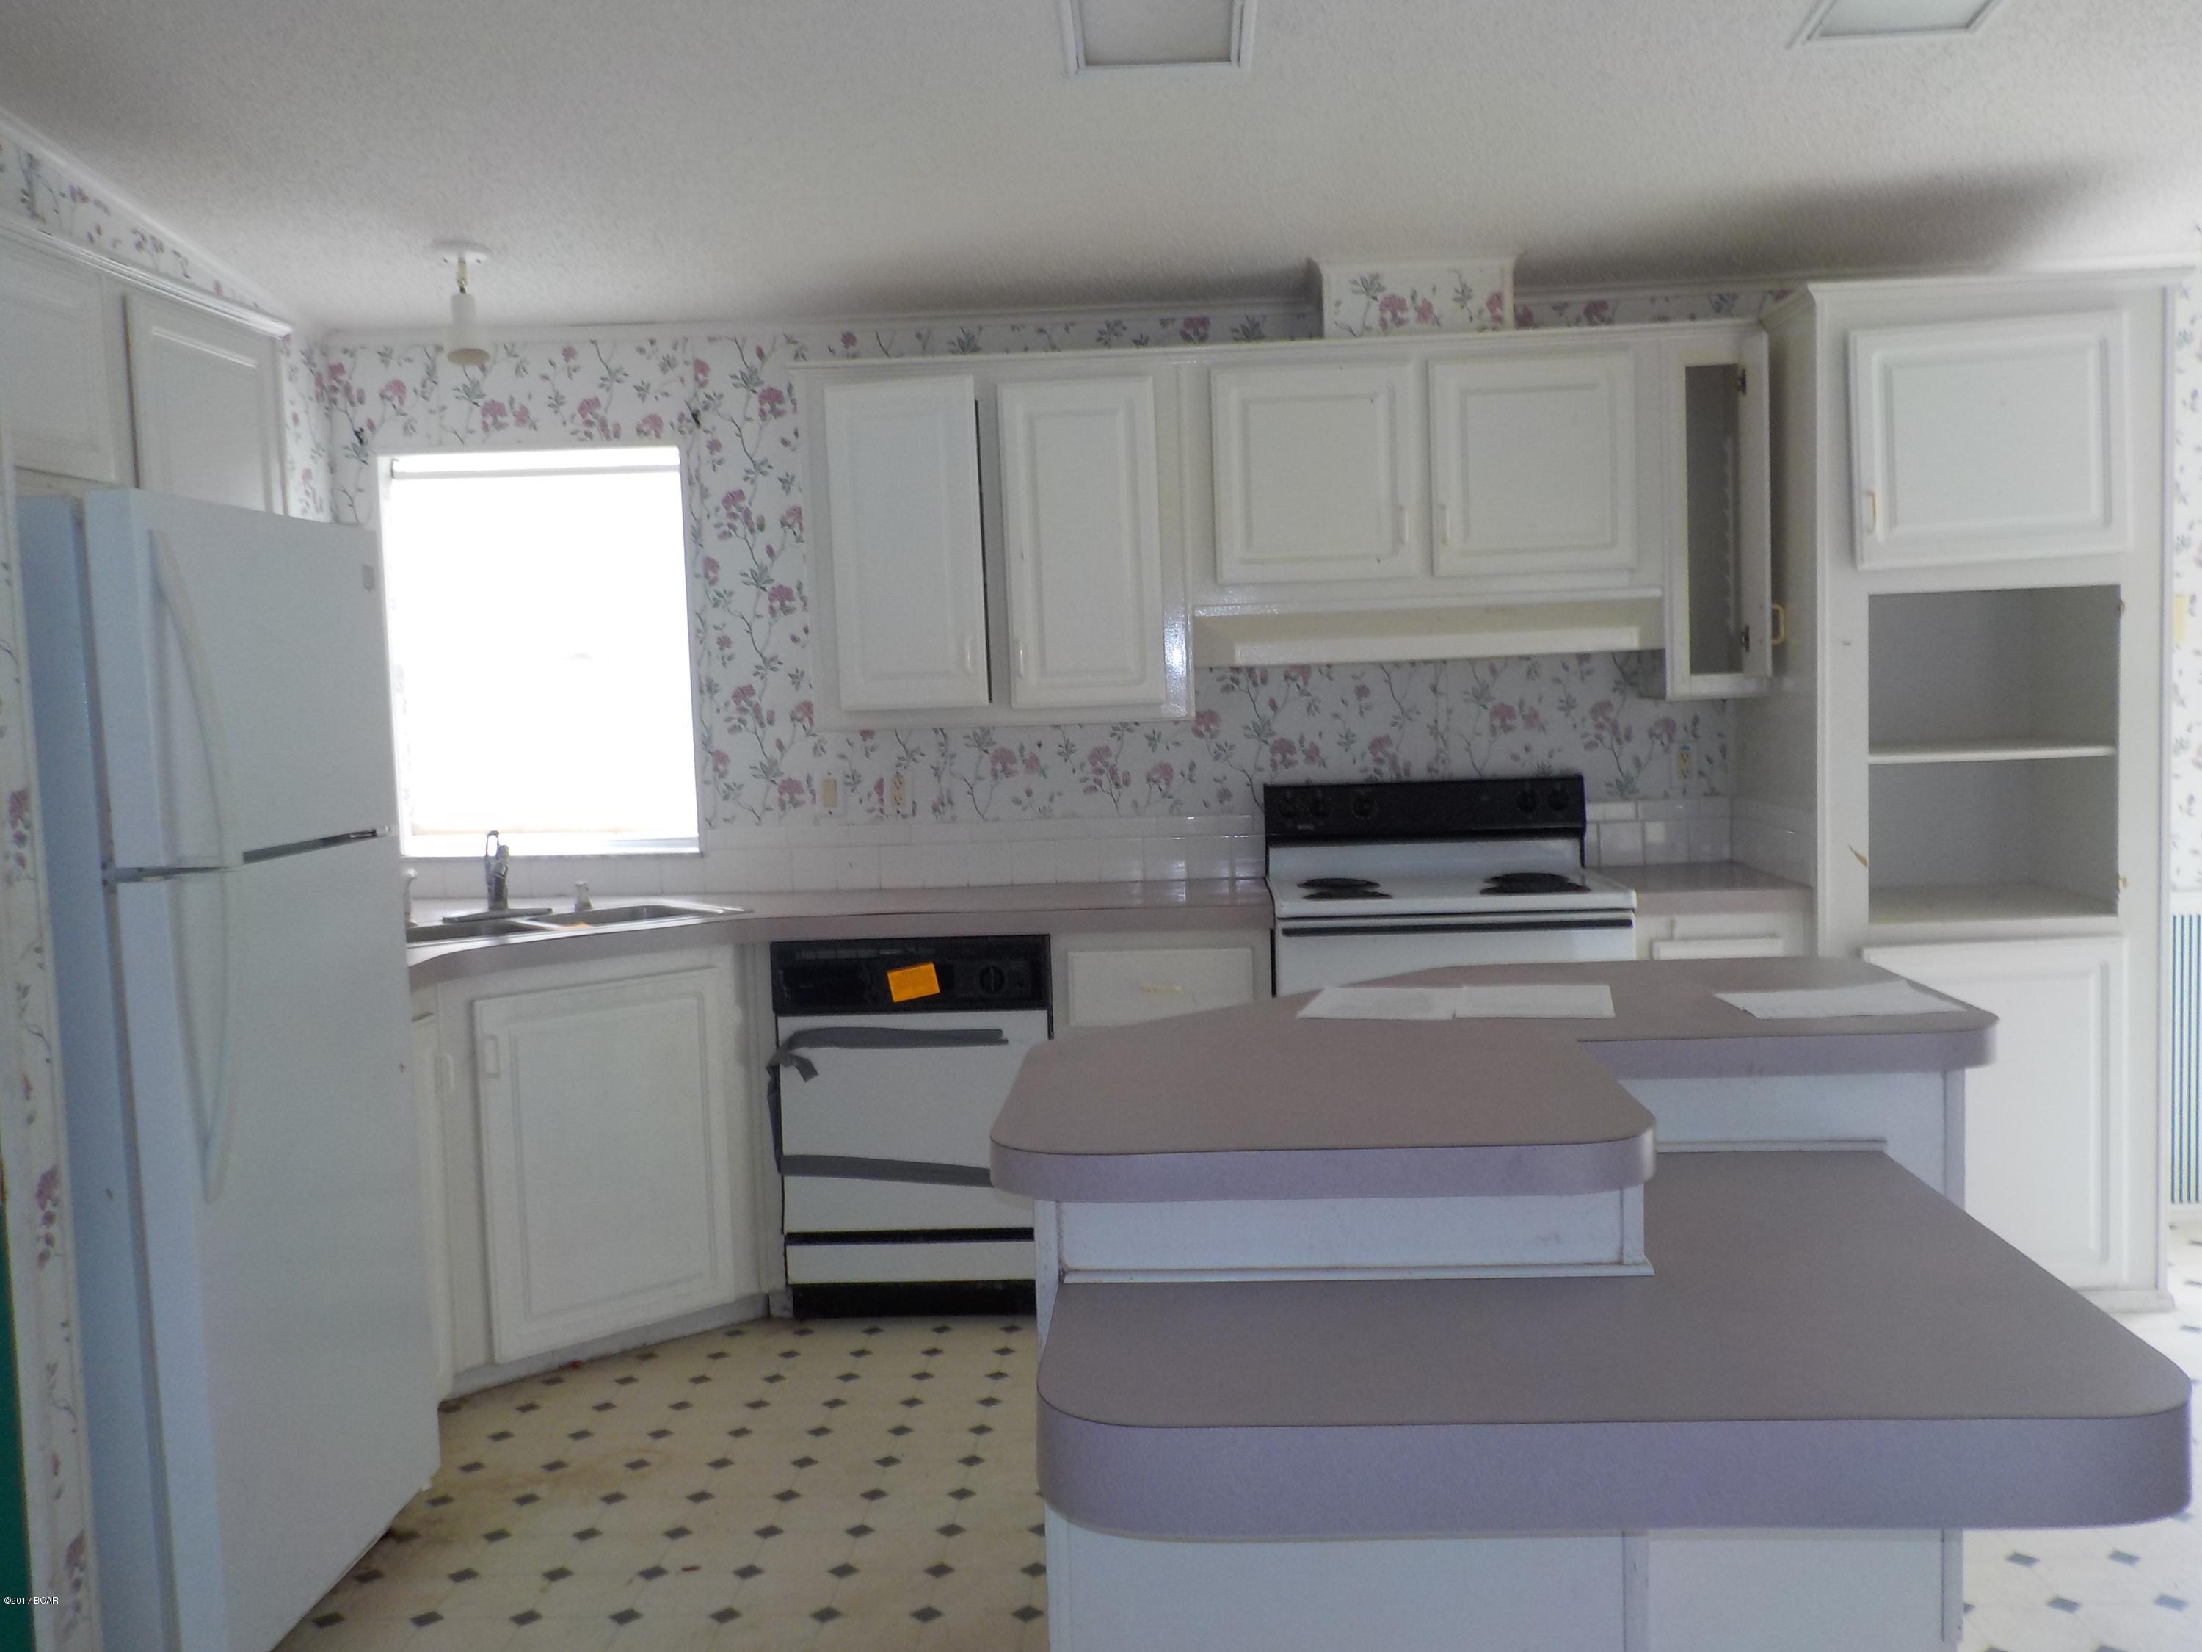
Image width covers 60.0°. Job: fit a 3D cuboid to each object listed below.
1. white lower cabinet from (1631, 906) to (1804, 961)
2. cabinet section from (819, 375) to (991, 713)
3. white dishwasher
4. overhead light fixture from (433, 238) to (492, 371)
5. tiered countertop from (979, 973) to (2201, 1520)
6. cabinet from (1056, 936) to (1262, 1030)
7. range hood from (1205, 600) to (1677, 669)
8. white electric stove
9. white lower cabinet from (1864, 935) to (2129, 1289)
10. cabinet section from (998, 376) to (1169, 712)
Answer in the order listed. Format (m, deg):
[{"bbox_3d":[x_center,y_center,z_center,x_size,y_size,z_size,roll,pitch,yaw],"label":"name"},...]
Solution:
[{"bbox_3d":[1.355,0.603,4.405,0.370,0.875,0.610,-2,4,3],"label":"white lower cabinet"},{"bbox_3d":[-0.427,-0.637,4.426,0.342,0.726,0.310,-2,5,4],"label":"cabinet section"},{"bbox_3d":[-0.390,0.659,4.490,0.609,0.867,0.595,-2,4,3],"label":"white dishwasher"},{"bbox_3d":[-1.399,-1.140,4.210,0.130,0.270,0.130,-2,4,3],"label":"overhead light fixture"},{"bbox_3d":[0.556,0.417,2.425,1.310,0.258,1.565,-2,4,3],"label":"tiered countertop"},{"bbox_3d":[0.161,0.638,4.467,0.491,0.875,0.605,-2,4,3],"label":"cabinet"},{"bbox_3d":[0.750,-0.444,4.431,1.061,0.128,0.465,-2,4,3],"label":"range hood"},{"bbox_3d":[0.780,0.484,4.371,0.757,1.154,0.655,-2,4,3],"label":"white electric stove"},{"bbox_3d":[1.891,0.591,4.318,0.555,0.755,0.630,-2,4,3],"label":"white lower cabinet"},{"bbox_3d":[-0.034,-0.641,4.402,0.349,0.720,0.310,-2,5,4],"label":"cabinet section"}]

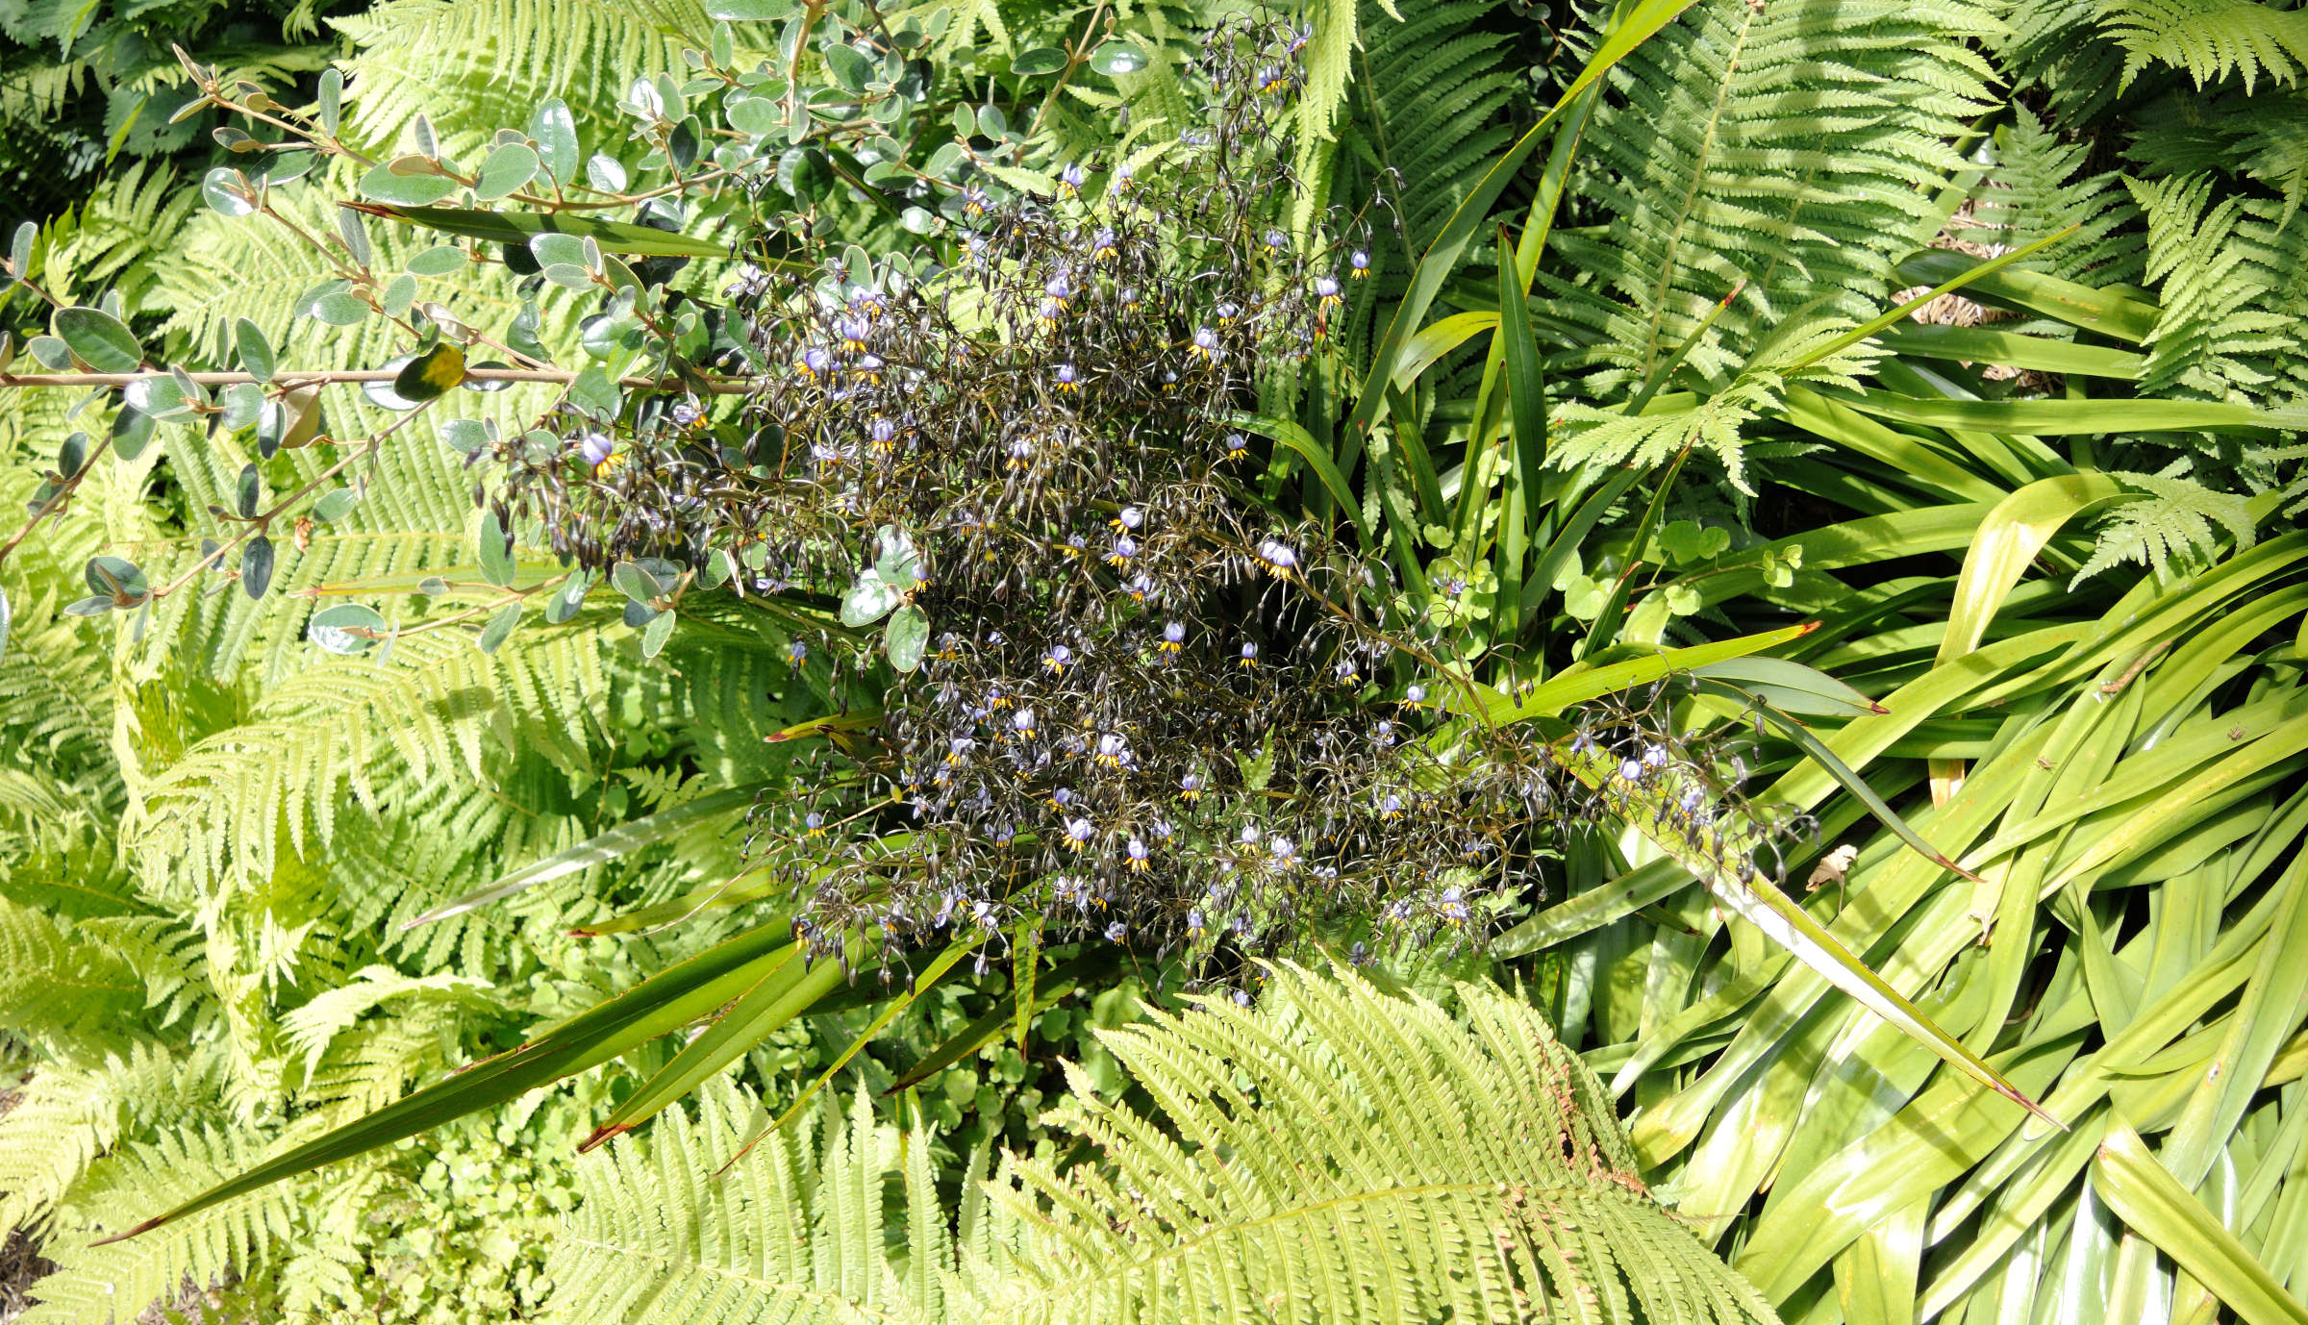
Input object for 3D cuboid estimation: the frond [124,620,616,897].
[{"bbox_3d":[-0.551,0.066,1.300,0.336,0.080,0.160,-25,52,-7],"label":"frond"}]

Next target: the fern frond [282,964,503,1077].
[{"bbox_3d":[-0.543,0.255,1.330,0.155,0.050,0.075,-17,45,-7],"label":"fern frond"}]

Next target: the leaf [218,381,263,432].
[{"bbox_3d":[-0.547,-0.154,1.120,0.026,0.010,0.031,36,74,15],"label":"leaf"}]

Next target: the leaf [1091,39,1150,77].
[{"bbox_3d":[-0.025,-0.437,1.350,0.043,0.010,0.029,-7,53,0],"label":"leaf"}]

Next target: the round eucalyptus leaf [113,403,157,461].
[{"bbox_3d":[-0.612,-0.138,1.120,0.024,0.010,0.037,9,77,15],"label":"round eucalyptus leaf"}]

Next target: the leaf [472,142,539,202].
[{"bbox_3d":[-0.417,-0.315,1.200,0.046,0.010,0.031,-32,67,0],"label":"leaf"}]

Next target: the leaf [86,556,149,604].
[{"bbox_3d":[-0.611,-0.049,1.100,0.038,0.010,0.027,27,65,-8],"label":"leaf"}]

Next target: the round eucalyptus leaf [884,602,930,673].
[{"bbox_3d":[-0.152,-0.015,1.150,0.026,0.010,0.043,1,77,0],"label":"round eucalyptus leaf"}]

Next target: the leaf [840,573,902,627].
[{"bbox_3d":[-0.174,-0.038,1.150,0.038,0.010,0.028,-24,68,-7],"label":"leaf"}]

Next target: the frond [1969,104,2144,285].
[{"bbox_3d":[0.943,-0.489,1.950,0.170,0.050,0.210,-10,76,-3],"label":"frond"}]

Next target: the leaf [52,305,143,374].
[{"bbox_3d":[-0.611,-0.187,1.080,0.061,0.010,0.033,35,60,0],"label":"leaf"}]

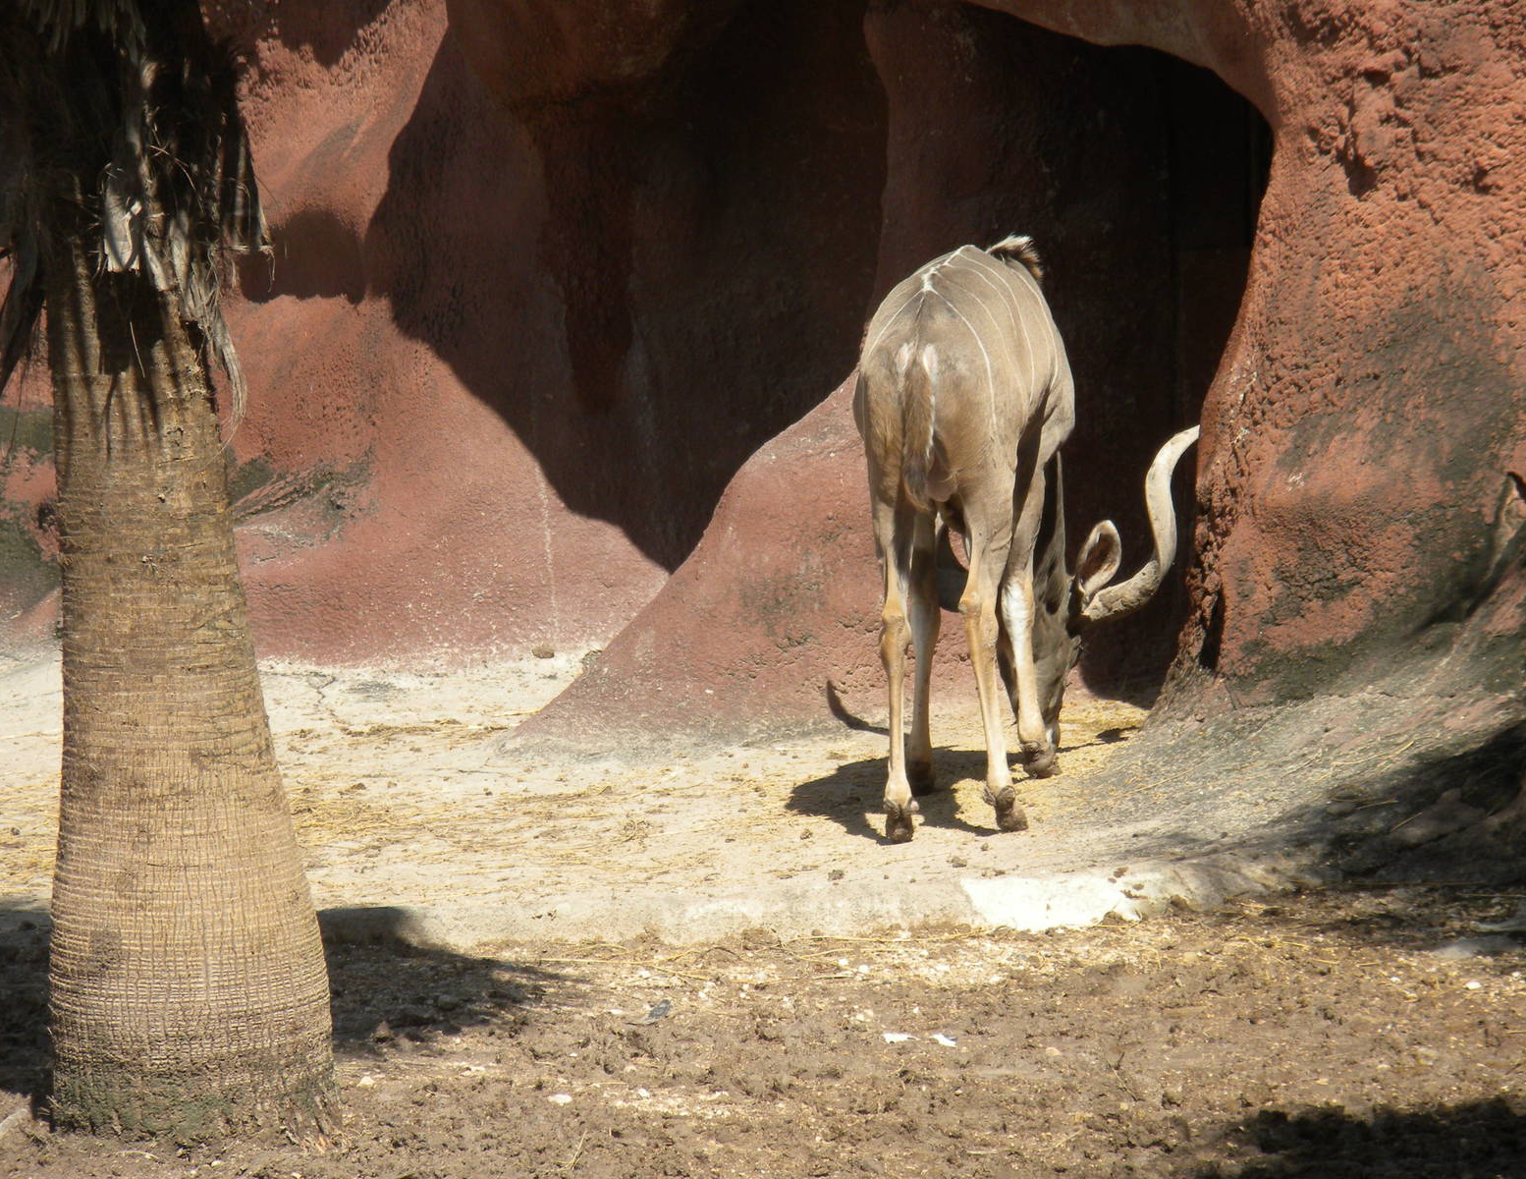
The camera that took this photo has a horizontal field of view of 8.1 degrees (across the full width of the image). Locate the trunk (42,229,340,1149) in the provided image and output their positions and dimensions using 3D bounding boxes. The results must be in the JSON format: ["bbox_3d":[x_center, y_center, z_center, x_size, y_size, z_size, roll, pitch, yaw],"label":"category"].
[{"bbox_3d":[-1.188,0.194,22.437,0.595,1.847,0.595,0,8,0],"label":"trunk"}]

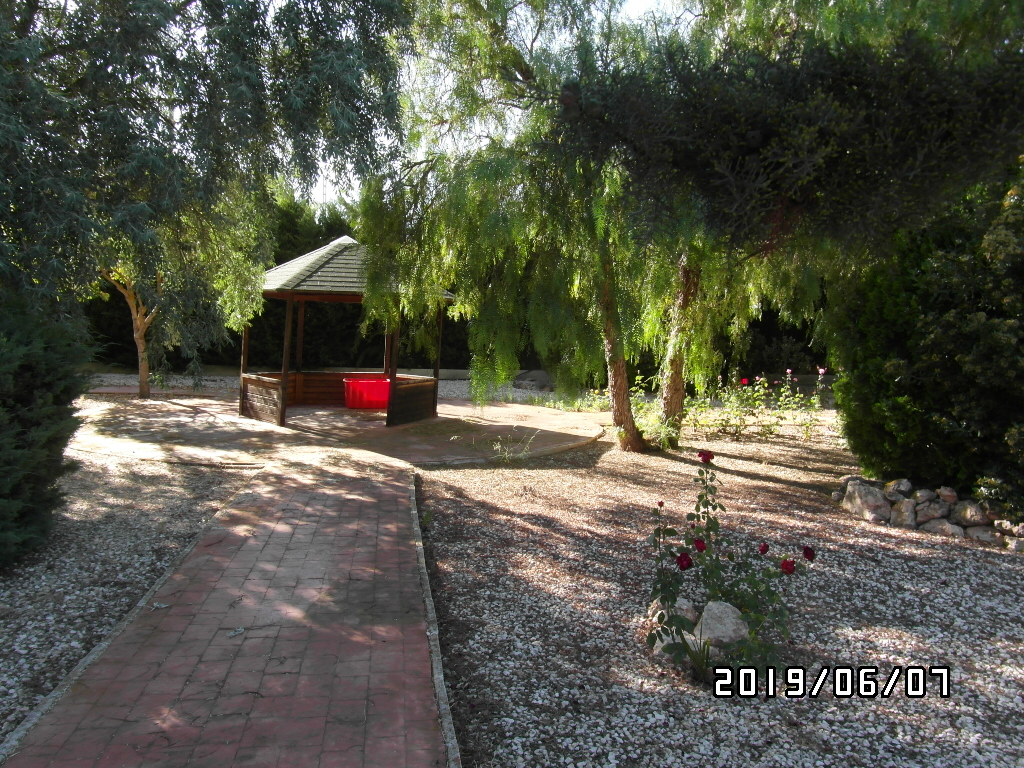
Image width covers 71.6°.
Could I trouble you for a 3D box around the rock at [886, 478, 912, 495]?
[{"bbox_3d":[3.783,1.018,6.950,0.270,0.180,0.240,4,4,29],"label":"rock"}]

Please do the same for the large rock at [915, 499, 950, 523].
[{"bbox_3d":[3.782,1.144,6.370,0.300,0.190,0.250,4,4,31],"label":"large rock"}]

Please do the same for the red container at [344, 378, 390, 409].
[{"bbox_3d":[-2.809,0.196,13.900,0.890,0.530,0.580,1,4,-13],"label":"red container"}]

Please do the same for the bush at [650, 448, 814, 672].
[{"bbox_3d":[1.071,0.871,3.464,0.788,1.051,0.650,3,4,18],"label":"bush"}]

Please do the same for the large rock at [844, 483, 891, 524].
[{"bbox_3d":[3.355,1.114,6.700,0.460,0.340,0.380,4,4,27],"label":"large rock"}]

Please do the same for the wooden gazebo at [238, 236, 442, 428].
[{"bbox_3d":[-3.054,-1.041,12.930,3.800,3.271,3.400,1,4,-13],"label":"wooden gazebo"}]

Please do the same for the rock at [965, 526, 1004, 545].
[{"bbox_3d":[3.975,1.280,5.960,0.330,0.160,0.260,5,4,34],"label":"rock"}]

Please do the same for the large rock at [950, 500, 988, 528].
[{"bbox_3d":[4.008,1.139,6.220,0.330,0.230,0.270,5,4,33],"label":"large rock"}]

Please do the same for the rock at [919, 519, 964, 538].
[{"bbox_3d":[3.726,1.254,6.160,0.400,0.160,0.280,5,4,32],"label":"rock"}]

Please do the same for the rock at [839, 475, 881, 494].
[{"bbox_3d":[3.608,1.061,7.350,0.420,0.250,0.340,4,4,27],"label":"rock"}]

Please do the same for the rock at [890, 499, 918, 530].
[{"bbox_3d":[3.549,1.171,6.420,0.250,0.260,0.240,4,4,29],"label":"rock"}]

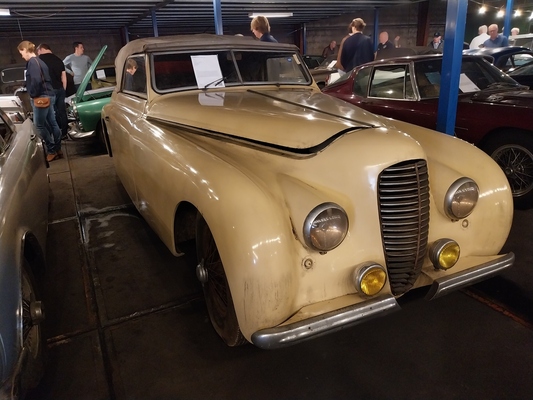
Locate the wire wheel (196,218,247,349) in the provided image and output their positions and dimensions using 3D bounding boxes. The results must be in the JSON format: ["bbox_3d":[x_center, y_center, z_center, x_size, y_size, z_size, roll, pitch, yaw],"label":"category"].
[{"bbox_3d":[-0.237,0.379,2.017,0.200,0.735,0.735,-11,22,-22],"label":"wire wheel"}]

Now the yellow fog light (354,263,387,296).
[{"bbox_3d":[0.443,0.338,1.700,0.145,0.145,0.105,-11,21,-24],"label":"yellow fog light"}]

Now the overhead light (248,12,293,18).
[{"bbox_3d":[0.124,-5.708,12.400,1.520,0.100,0.140,-13,22,-24],"label":"overhead light"}]

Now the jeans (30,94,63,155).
[{"bbox_3d":[-3.336,-1.150,6.100,0.380,0.900,0.380,-10,21,-16],"label":"jeans"}]

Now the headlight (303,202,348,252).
[{"bbox_3d":[0.249,0.115,1.637,0.205,0.205,0.085,-11,21,-24],"label":"headlight"}]

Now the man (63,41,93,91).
[{"bbox_3d":[-3.595,-2.218,8.059,0.580,1.810,0.320,-15,23,-29],"label":"man"}]

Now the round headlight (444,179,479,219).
[{"bbox_3d":[0.949,-0.002,1.945,0.210,0.215,0.110,-12,22,-21],"label":"round headlight"}]

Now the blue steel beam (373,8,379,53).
[{"bbox_3d":[3.464,-4.841,12.784,0.110,2.500,0.110,-13,22,-24],"label":"blue steel beam"}]

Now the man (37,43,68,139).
[{"bbox_3d":[-4.125,-2.087,7.700,0.400,1.740,0.500,14,27,39],"label":"man"}]

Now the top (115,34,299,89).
[{"bbox_3d":[-0.670,-1.361,4.058,1.450,0.550,1.700,-11,21,-24],"label":"top"}]

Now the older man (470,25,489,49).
[{"bbox_3d":[4.954,-3.243,9.400,0.520,1.680,0.360,-1,21,8],"label":"older man"}]

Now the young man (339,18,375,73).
[{"bbox_3d":[1.339,-1.725,6.012,0.520,1.830,0.320,-6,20,-9],"label":"young man"}]

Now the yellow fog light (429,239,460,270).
[{"bbox_3d":[0.849,0.259,1.905,0.145,0.150,0.115,-12,22,-21],"label":"yellow fog light"}]

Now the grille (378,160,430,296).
[{"bbox_3d":[0.636,0.163,1.785,0.250,0.660,0.150,-12,22,-21],"label":"grille"}]

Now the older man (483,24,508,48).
[{"bbox_3d":[4.085,-2.295,7.397,0.520,1.740,0.320,7,22,25],"label":"older man"}]

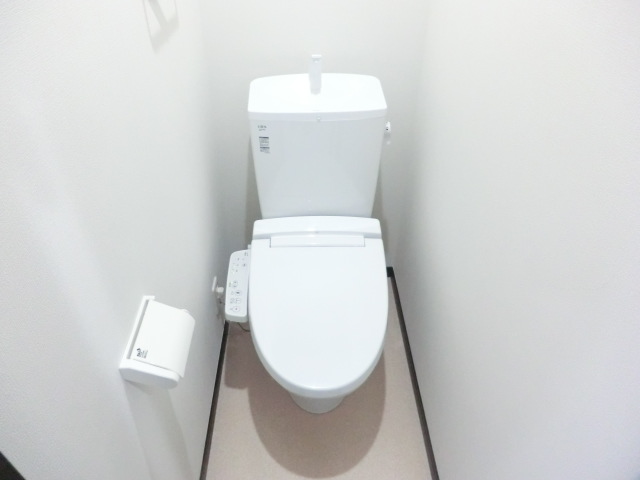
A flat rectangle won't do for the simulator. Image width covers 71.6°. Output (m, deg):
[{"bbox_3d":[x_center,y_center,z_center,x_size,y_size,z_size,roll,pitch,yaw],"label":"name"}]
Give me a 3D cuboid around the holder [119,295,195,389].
[{"bbox_3d":[-0.299,0.191,0.839,0.093,0.089,0.158,-1,42,-1],"label":"holder"}]

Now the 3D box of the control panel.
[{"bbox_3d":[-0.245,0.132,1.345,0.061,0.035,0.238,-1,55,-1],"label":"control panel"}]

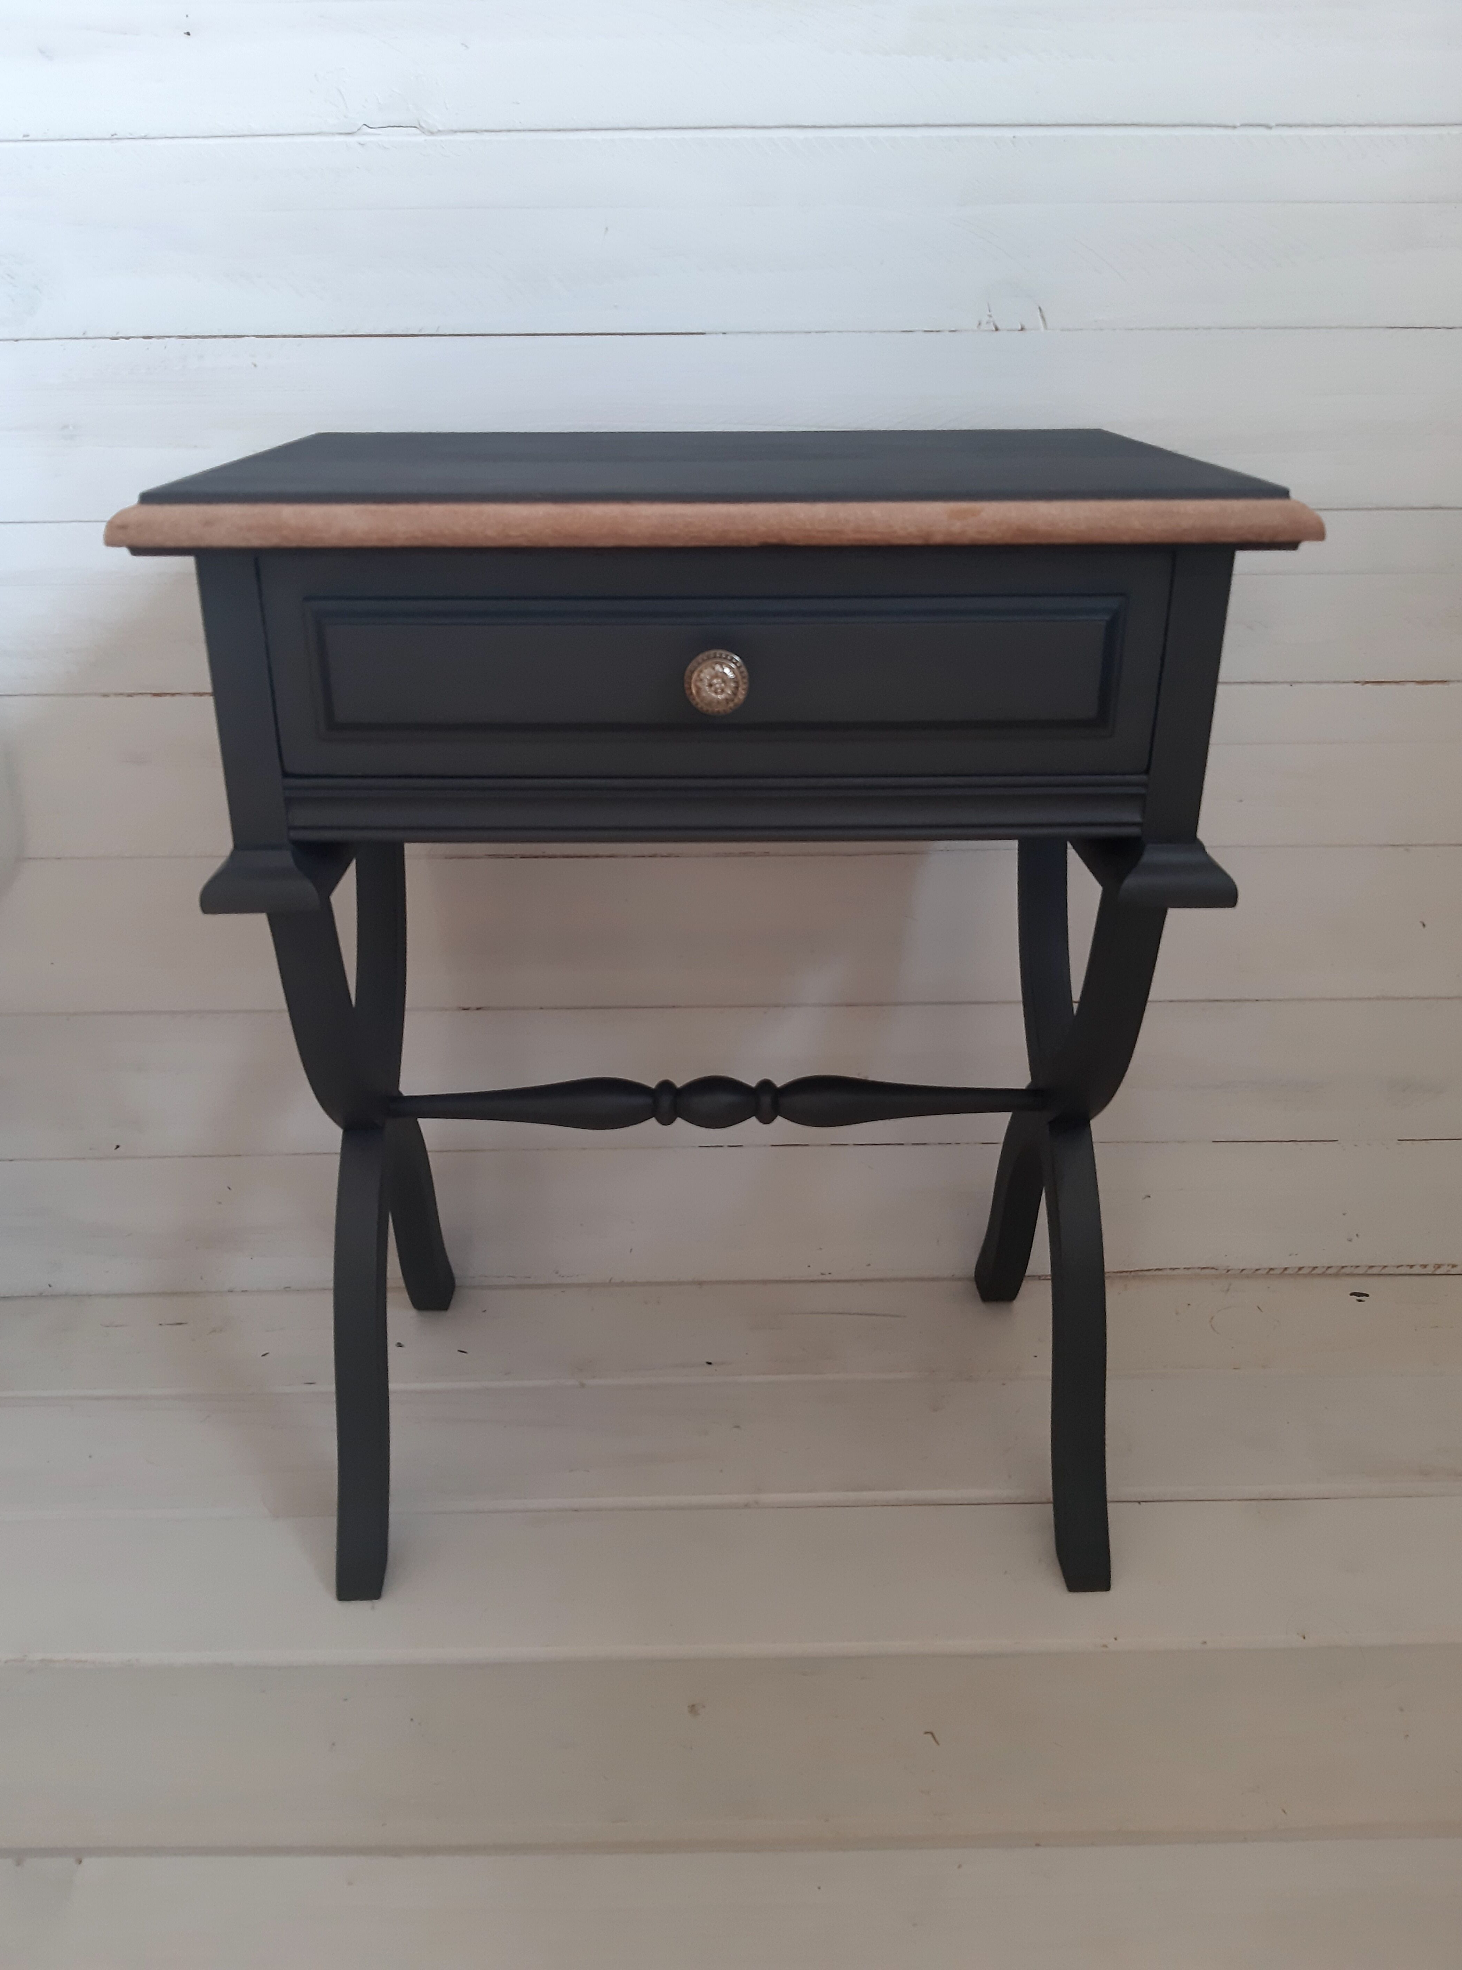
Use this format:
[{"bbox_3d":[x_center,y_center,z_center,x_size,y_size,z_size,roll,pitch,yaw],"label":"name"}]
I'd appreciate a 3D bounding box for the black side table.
[{"bbox_3d":[-0.008,0.015,0.978,0.540,0.668,0.374,-1,24,-1],"label":"black side table"}]

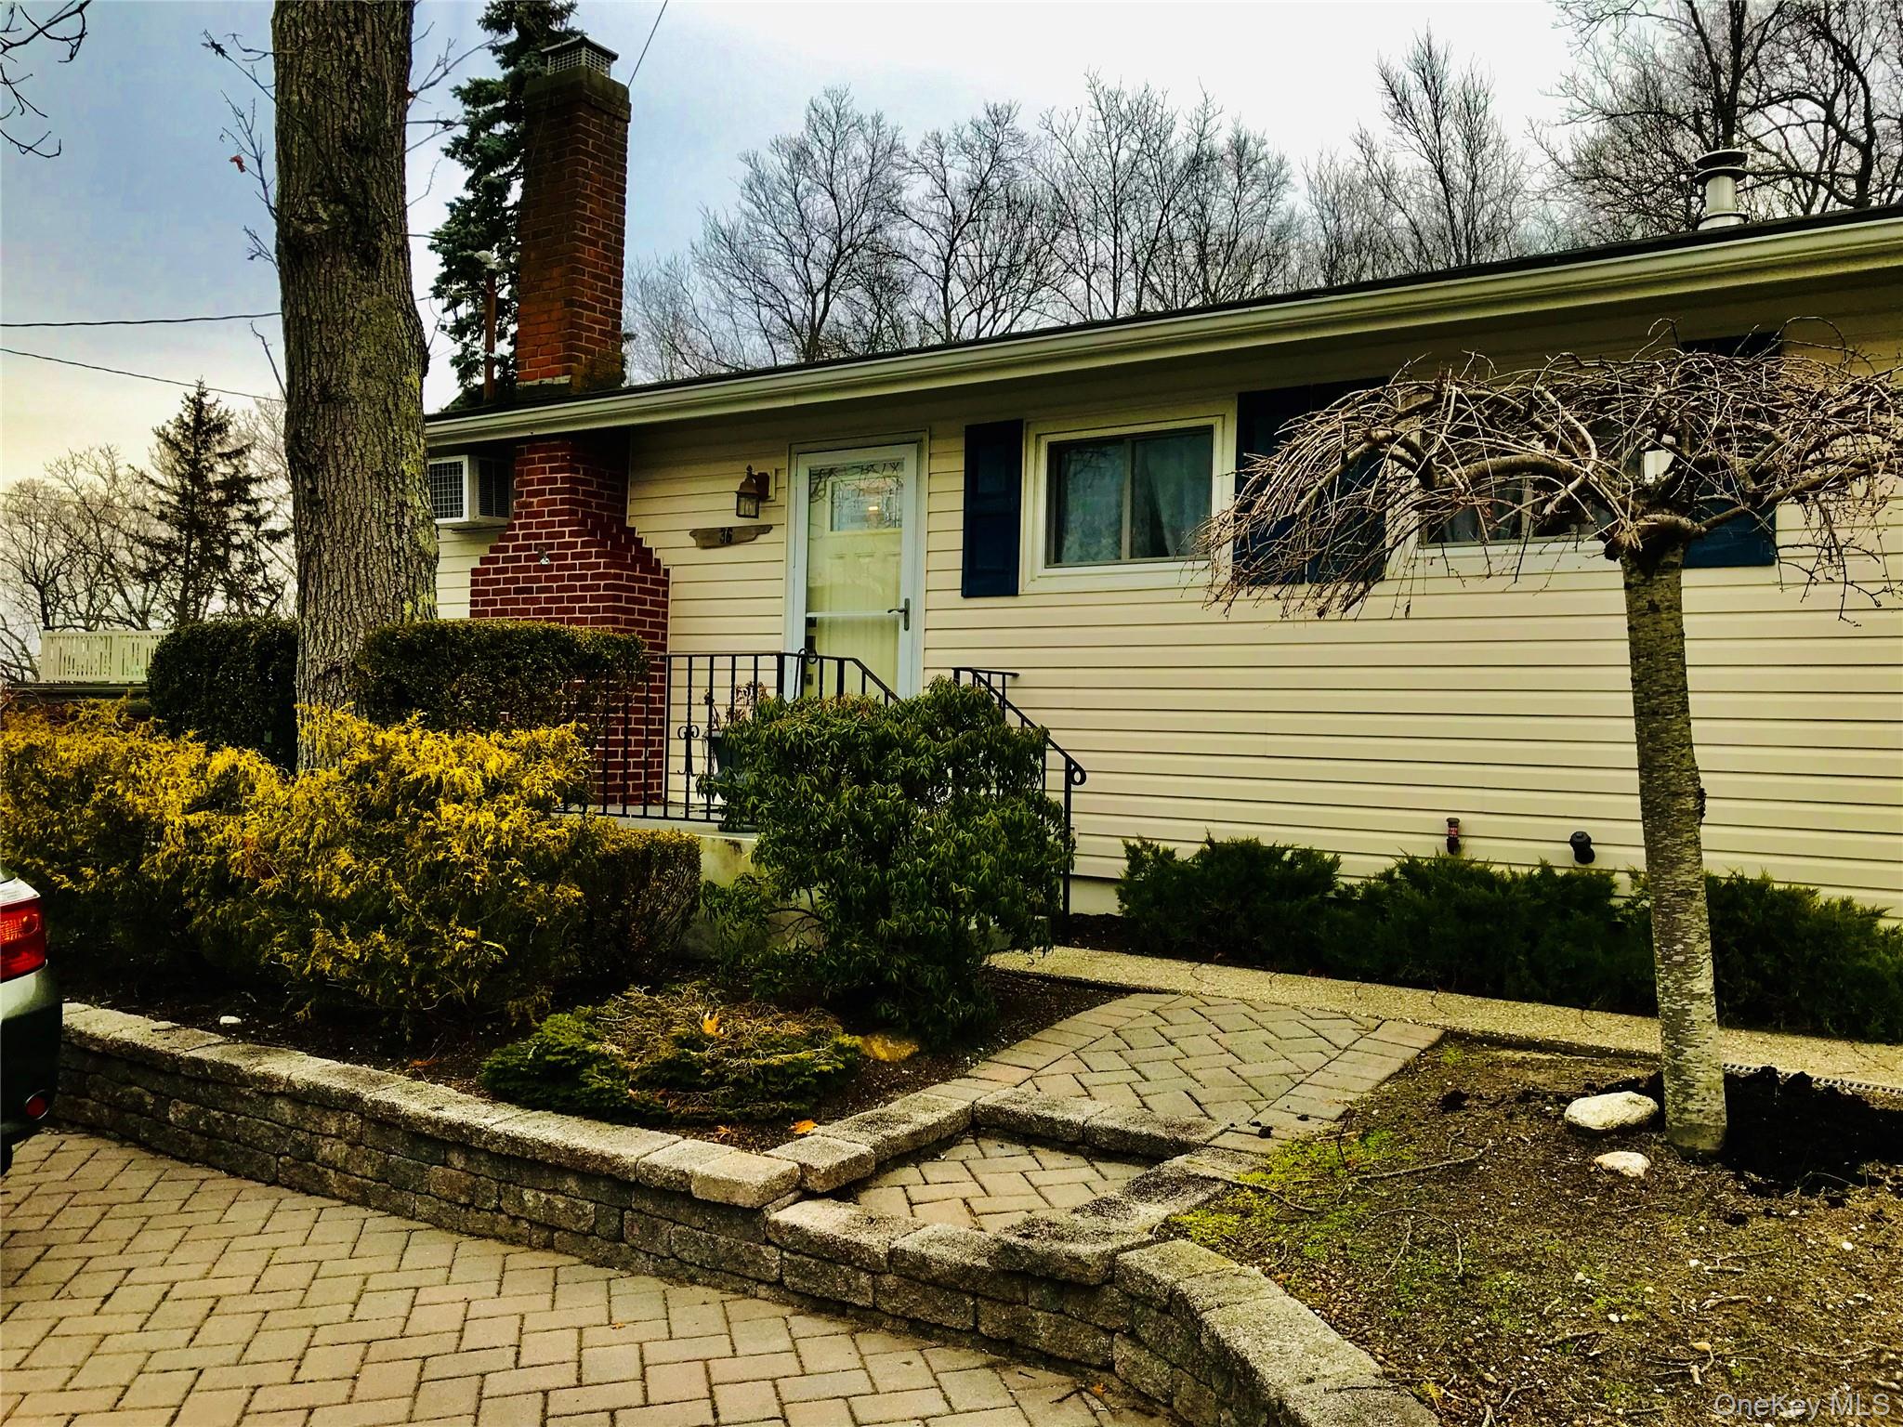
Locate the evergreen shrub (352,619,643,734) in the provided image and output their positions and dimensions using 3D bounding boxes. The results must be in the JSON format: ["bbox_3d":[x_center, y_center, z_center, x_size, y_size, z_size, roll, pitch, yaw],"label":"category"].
[{"bbox_3d":[-2.065,0.358,7.134,1.080,1.520,0.780,1,-1,34],"label":"evergreen shrub"}]

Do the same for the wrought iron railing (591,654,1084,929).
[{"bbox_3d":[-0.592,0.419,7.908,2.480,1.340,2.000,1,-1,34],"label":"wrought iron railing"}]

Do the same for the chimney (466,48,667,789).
[{"bbox_3d":[-2.500,-1.956,10.144,1.320,5.060,0.540,1,-1,34],"label":"chimney"}]

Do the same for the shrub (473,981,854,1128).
[{"bbox_3d":[-0.864,0.984,4.720,1.120,0.290,1.080,1,-1,-10],"label":"shrub"}]

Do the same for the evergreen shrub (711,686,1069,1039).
[{"bbox_3d":[-0.238,0.515,5.950,1.350,1.270,1.250,1,-1,-2],"label":"evergreen shrub"}]

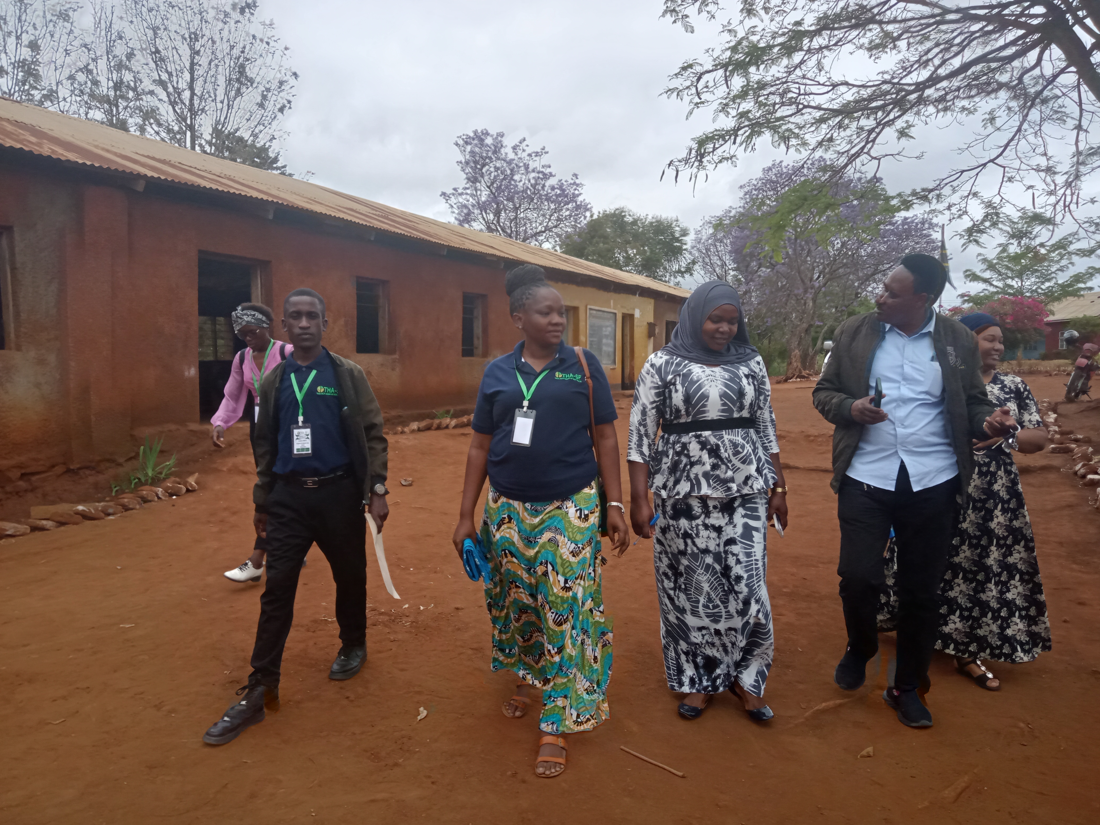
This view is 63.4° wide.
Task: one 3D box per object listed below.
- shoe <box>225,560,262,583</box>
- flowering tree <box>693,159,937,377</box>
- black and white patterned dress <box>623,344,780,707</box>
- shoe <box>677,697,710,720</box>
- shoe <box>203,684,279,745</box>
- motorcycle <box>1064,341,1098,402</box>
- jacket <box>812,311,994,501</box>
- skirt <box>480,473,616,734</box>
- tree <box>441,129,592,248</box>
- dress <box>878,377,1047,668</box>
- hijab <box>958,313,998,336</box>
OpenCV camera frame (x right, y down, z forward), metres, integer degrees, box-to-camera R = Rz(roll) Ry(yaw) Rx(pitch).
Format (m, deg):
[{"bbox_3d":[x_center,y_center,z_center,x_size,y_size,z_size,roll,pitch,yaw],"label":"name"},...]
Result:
[{"bbox_3d":[-1.744,0.910,5.080,0.090,0.105,0.255,2,4,42],"label":"shoe"},{"bbox_3d":[9.207,-5.015,31.000,8.300,7.600,7.500,1,3,14],"label":"flowering tree"},{"bbox_3d":[0.600,0.405,3.480,0.570,1.360,0.360,0,3,4],"label":"black and white patterned dress"},{"bbox_3d":[0.561,1.128,3.430,0.088,0.070,0.240,1,3,17],"label":"shoe"},{"bbox_3d":[-1.128,1.103,3.250,0.110,0.140,0.290,1,3,27],"label":"shoe"},{"bbox_3d":[9.681,-0.734,16.000,0.750,1.100,1.950,11,8,36],"label":"motorcycle"},{"bbox_3d":[1.372,-0.025,3.470,0.660,0.740,0.420,1,3,14],"label":"jacket"},{"bbox_3d":[-0.014,0.667,3.250,0.460,0.940,0.430,0,3,7],"label":"skirt"},{"bbox_3d":[-1.413,-5.927,38.000,6.500,10.300,6.500,0,3,0],"label":"tree"},{"bbox_3d":[1.800,0.421,3.880,0.600,1.240,0.480,0,3,-3],"label":"dress"},{"bbox_3d":[1.839,-0.351,3.850,0.190,0.170,0.220,-1,3,-18],"label":"hijab"}]

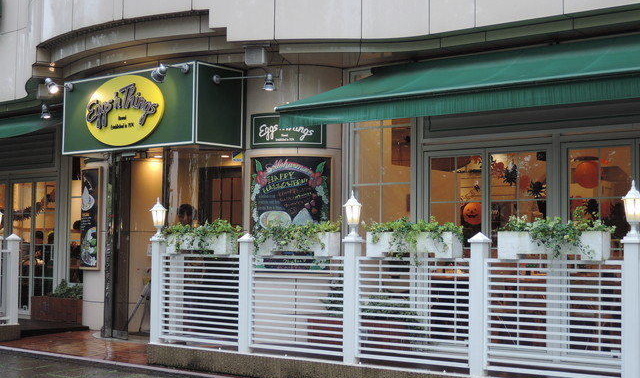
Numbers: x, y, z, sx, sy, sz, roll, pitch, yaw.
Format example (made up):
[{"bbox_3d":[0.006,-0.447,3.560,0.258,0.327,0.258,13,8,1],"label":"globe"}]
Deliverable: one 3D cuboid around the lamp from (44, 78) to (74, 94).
[{"bbox_3d":[-3.526,-1.395,13.718,0.140,0.180,0.360,-2,-5,40],"label":"lamp"}]

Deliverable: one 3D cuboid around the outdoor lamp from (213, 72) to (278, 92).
[{"bbox_3d":[-0.915,-1.290,12.234,0.860,0.180,0.140,-2,-5,37],"label":"outdoor lamp"}]

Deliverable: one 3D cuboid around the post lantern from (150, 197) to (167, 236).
[{"bbox_3d":[-1.779,0.311,11.230,0.186,0.437,0.186,-2,-5,40],"label":"post lantern"}]

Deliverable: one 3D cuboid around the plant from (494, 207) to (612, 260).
[{"bbox_3d":[1.883,0.361,8.182,0.918,0.398,0.230,-2,-5,40],"label":"plant"}]

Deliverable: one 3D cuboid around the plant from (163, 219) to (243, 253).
[{"bbox_3d":[-1.256,0.516,10.797,0.971,0.366,0.230,-2,-5,40],"label":"plant"}]

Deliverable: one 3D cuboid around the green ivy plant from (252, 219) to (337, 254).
[{"bbox_3d":[-0.239,0.466,9.949,0.936,0.317,0.230,-2,-5,40],"label":"green ivy plant"}]

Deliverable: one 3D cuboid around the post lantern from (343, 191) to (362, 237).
[{"bbox_3d":[0.305,0.245,9.494,0.186,0.444,0.186,-2,-5,40],"label":"post lantern"}]

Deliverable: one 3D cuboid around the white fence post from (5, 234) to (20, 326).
[{"bbox_3d":[-4.057,1.195,13.443,0.144,1.196,0.144,-2,-5,40],"label":"white fence post"}]

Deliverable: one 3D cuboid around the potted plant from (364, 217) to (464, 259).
[{"bbox_3d":[0.832,0.442,9.055,0.915,0.357,0.230,-2,-5,40],"label":"potted plant"}]

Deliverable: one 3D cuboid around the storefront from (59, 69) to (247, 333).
[{"bbox_3d":[-2.247,0.255,13.306,2.623,3.458,0.827,-2,-5,40],"label":"storefront"}]

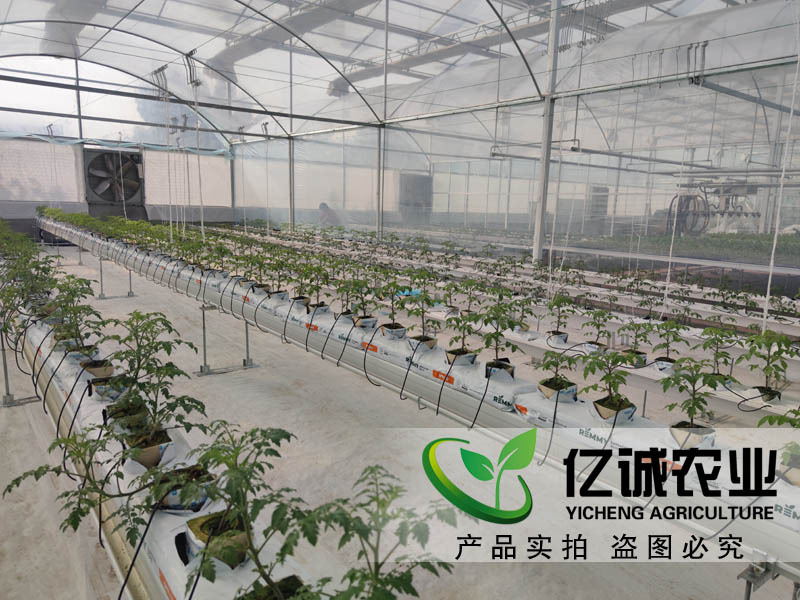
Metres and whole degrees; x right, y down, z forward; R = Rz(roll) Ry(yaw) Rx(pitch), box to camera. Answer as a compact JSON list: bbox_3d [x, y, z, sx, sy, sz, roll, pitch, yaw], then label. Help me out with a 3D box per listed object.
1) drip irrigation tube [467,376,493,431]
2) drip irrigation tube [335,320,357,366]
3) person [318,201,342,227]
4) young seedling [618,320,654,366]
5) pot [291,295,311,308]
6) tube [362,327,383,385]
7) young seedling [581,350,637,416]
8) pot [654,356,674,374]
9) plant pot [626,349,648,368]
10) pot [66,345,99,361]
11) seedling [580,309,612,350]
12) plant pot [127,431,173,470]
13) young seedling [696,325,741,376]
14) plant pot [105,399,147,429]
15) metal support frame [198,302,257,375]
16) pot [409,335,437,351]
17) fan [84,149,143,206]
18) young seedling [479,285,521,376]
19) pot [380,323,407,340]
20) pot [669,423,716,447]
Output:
[{"bbox_3d":[0.342,0.417,2.286,0.082,0.250,0.071,-6,13,-38],"label":"drip irrigation tube"},{"bbox_3d":[-0.290,0.238,3.057,0.120,0.267,0.040,-6,13,-38],"label":"drip irrigation tube"},{"bbox_3d":[-1.952,-2.056,15.550,0.600,1.290,0.520,-2,11,-21],"label":"person"},{"bbox_3d":[1.366,0.253,3.211,0.139,0.235,0.139,-6,13,-38],"label":"young seedling"},{"bbox_3d":[-0.647,0.018,3.625,0.100,0.068,0.100,6,11,21],"label":"pot"},{"bbox_3d":[-0.134,0.275,2.749,0.095,0.245,0.240,1,10,-3],"label":"tube"},{"bbox_3d":[0.708,0.288,1.868,0.170,0.235,0.170,-6,13,-38],"label":"young seedling"},{"bbox_3d":[1.470,0.357,3.080,0.105,0.064,0.105,-6,13,-38],"label":"pot"},{"bbox_3d":[1.354,0.333,3.196,0.105,0.064,0.105,-6,13,-38],"label":"plant pot"},{"bbox_3d":[-1.330,0.235,2.320,0.100,0.061,0.100,-6,13,-38],"label":"pot"},{"bbox_3d":[1.221,0.175,3.415,0.180,0.226,0.180,6,11,20],"label":"seedling"},{"bbox_3d":[-0.667,0.404,1.488,0.100,0.061,0.100,-6,13,-38],"label":"plant pot"},{"bbox_3d":[1.663,0.267,2.864,0.215,0.258,0.215,8,12,30],"label":"young seedling"},{"bbox_3d":[-0.825,0.364,1.690,0.100,0.061,0.100,-6,13,-38],"label":"plant pot"},{"bbox_3d":[-1.456,0.302,4.694,0.529,0.579,0.064,-6,13,-38],"label":"metal support frame"},{"bbox_3d":[0.111,0.219,2.672,0.100,0.061,0.100,-6,13,-38],"label":"pot"},{"bbox_3d":[-7.780,-3.344,15.142,1.420,1.420,0.400,-6,13,-38],"label":"fan"},{"bbox_3d":[0.405,0.136,2.257,0.126,0.372,0.126,-6,13,-38],"label":"young seedling"},{"bbox_3d":[-0.046,0.171,2.917,0.105,0.064,0.105,-6,13,-38],"label":"pot"},{"bbox_3d":[0.889,0.416,1.692,0.099,0.056,0.099,-5,12,-33],"label":"pot"}]

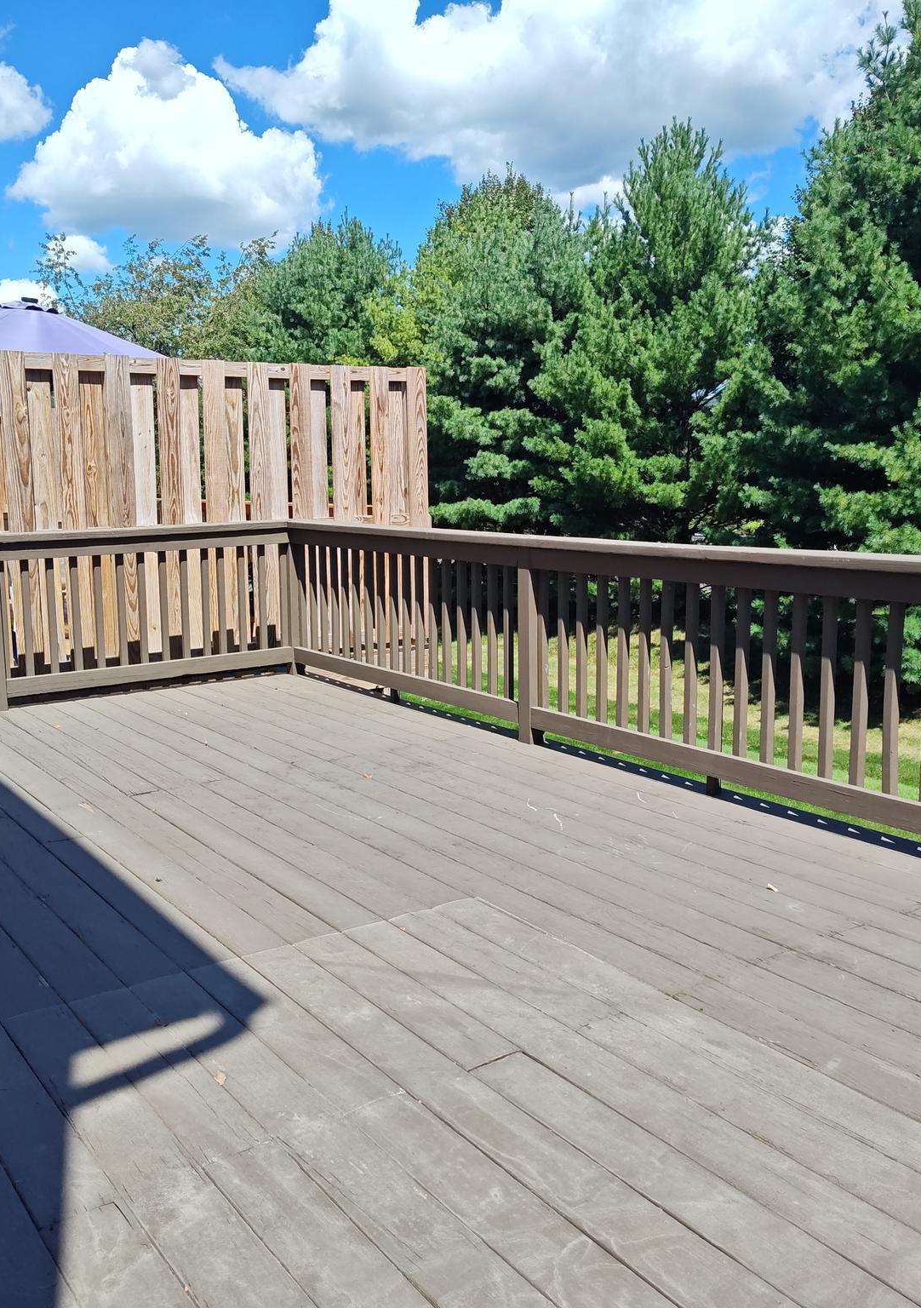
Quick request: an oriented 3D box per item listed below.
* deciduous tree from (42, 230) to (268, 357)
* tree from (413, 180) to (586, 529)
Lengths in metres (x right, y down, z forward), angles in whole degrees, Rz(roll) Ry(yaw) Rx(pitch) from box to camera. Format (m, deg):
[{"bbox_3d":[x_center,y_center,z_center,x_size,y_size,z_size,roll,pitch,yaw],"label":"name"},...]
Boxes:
[{"bbox_3d":[-6.052,-4.840,23.276,5.100,6.810,5.100,-3,9,-14],"label":"deciduous tree"},{"bbox_3d":[0.595,-3.611,16.629,3.300,6.230,3.300,-1,9,2],"label":"tree"}]

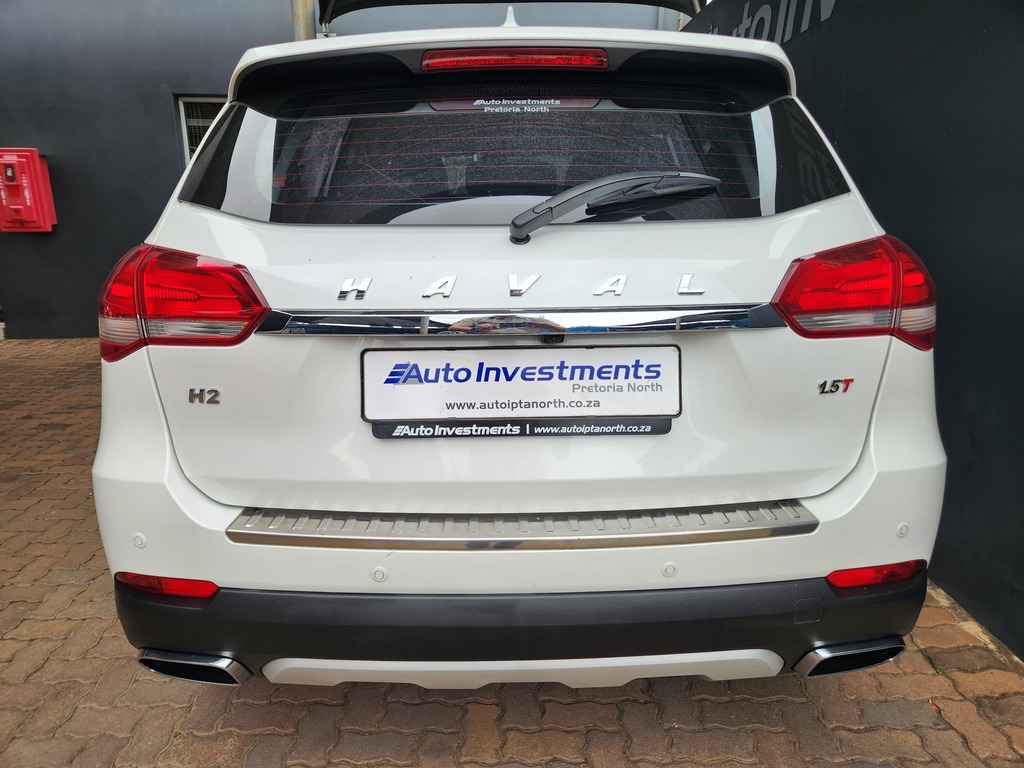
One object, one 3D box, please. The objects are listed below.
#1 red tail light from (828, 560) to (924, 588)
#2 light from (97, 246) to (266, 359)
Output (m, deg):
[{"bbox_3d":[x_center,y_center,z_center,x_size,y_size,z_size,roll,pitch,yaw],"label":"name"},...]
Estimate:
[{"bbox_3d":[0.641,0.334,1.194,0.193,0.035,0.047,-4,15,-11],"label":"red tail light"},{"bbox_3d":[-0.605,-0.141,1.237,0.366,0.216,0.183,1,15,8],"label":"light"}]

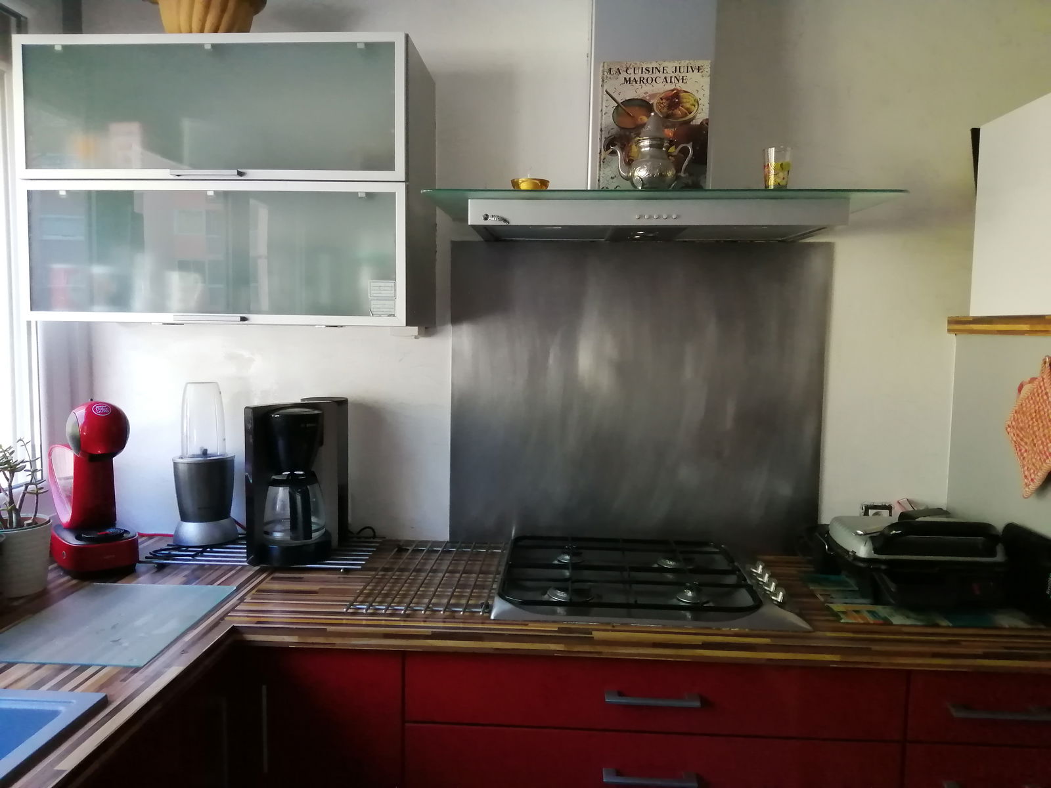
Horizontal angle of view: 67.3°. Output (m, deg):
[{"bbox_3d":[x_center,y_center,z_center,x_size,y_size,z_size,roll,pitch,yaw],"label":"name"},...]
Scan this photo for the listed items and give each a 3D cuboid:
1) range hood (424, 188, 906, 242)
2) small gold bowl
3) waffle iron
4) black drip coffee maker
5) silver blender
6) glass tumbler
[{"bbox_3d":[0.261,-0.372,1.685,0.900,0.051,0.435,1,5,3],"label":"range hood"},{"bbox_3d":[0.009,-0.400,1.523,0.075,0.027,0.075,1,5,0],"label":"small gold bowl"},{"bbox_3d":[0.802,0.337,1.660,0.275,0.143,0.270,1,5,3],"label":"waffle iron"},{"bbox_3d":[-0.502,0.192,1.773,0.215,0.346,0.185,-3,6,-35],"label":"black drip coffee maker"},{"bbox_3d":[-0.773,0.160,1.909,0.147,0.379,0.147,-1,5,-22],"label":"silver blender"},{"bbox_3d":[0.473,-0.420,1.486,0.053,0.085,0.053,1,5,3],"label":"glass tumbler"}]

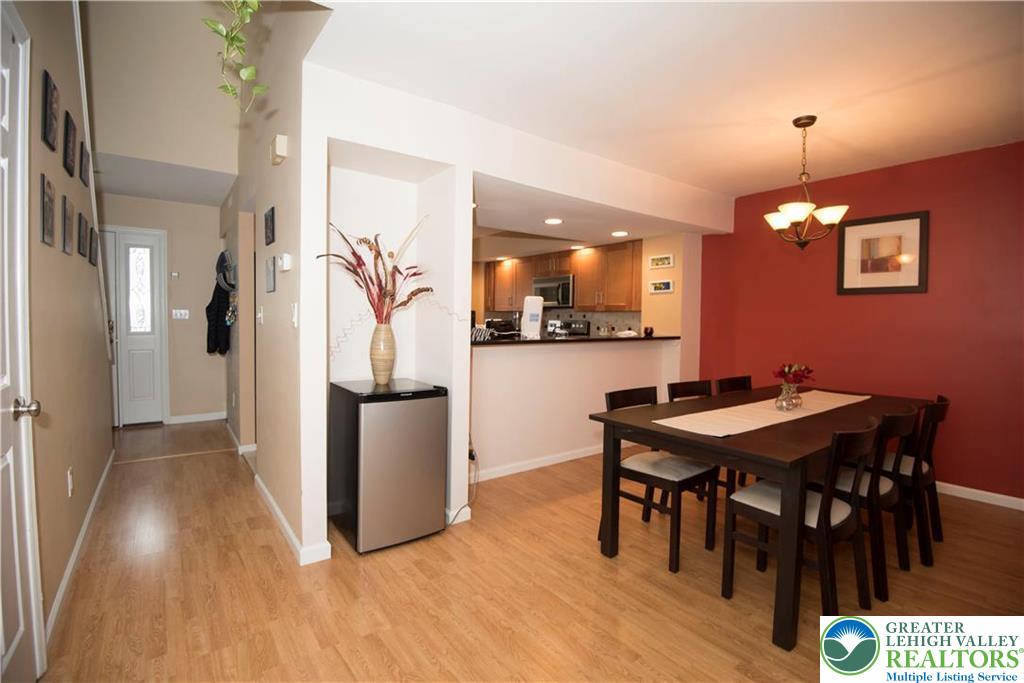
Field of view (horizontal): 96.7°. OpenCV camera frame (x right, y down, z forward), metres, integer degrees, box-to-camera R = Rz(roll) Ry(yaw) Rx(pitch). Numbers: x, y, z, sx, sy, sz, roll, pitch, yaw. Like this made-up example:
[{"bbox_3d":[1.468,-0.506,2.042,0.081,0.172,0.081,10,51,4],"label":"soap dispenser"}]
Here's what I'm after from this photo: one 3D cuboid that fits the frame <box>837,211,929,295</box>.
[{"bbox_3d":[2.928,-0.683,3.620,0.030,0.607,0.569,-1,4,-37],"label":"frame"}]

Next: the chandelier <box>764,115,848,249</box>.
[{"bbox_3d":[1.779,-0.948,2.755,0.530,0.778,0.520,-1,4,-37],"label":"chandelier"}]

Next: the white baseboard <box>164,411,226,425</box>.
[{"bbox_3d":[-3.602,0.873,5.196,0.584,0.085,0.018,-1,4,-37],"label":"white baseboard"}]

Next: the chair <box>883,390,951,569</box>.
[{"bbox_3d":[2.187,0.723,2.623,0.466,0.833,0.485,-2,4,-39],"label":"chair"}]

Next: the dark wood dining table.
[{"bbox_3d":[1.589,0.755,2.698,2.300,0.743,0.919,-2,4,-38],"label":"dark wood dining table"}]

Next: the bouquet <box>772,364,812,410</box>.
[{"bbox_3d":[1.644,0.264,2.668,0.225,0.261,0.205,-1,4,-37],"label":"bouquet"}]

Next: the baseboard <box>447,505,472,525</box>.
[{"bbox_3d":[-0.315,1.054,2.762,0.143,0.082,0.022,-1,4,-37],"label":"baseboard"}]

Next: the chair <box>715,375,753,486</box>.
[{"bbox_3d":[1.705,0.688,3.142,0.466,0.833,0.485,-1,4,-37],"label":"chair"}]

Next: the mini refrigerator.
[{"bbox_3d":[-0.740,0.675,2.707,0.487,0.830,0.534,-1,4,-37],"label":"mini refrigerator"}]

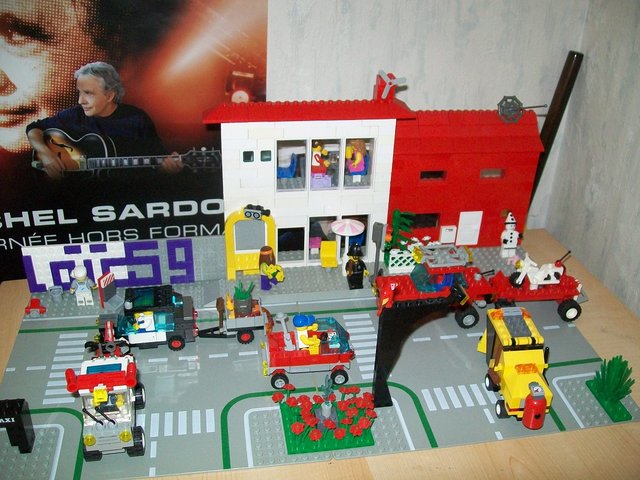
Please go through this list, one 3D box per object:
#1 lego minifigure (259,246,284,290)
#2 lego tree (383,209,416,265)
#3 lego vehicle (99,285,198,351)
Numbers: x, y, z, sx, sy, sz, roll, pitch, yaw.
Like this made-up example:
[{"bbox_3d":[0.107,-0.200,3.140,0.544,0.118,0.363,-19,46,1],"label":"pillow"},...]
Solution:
[{"bbox_3d":[-0.047,0.027,0.642,0.025,0.043,0.022,-3,30,-9],"label":"lego minifigure"},{"bbox_3d":[0.080,-0.003,0.679,0.032,0.065,0.022,-3,30,-9],"label":"lego tree"},{"bbox_3d":[-0.151,0.069,0.581,0.085,0.044,0.040,-3,30,-9],"label":"lego vehicle"}]

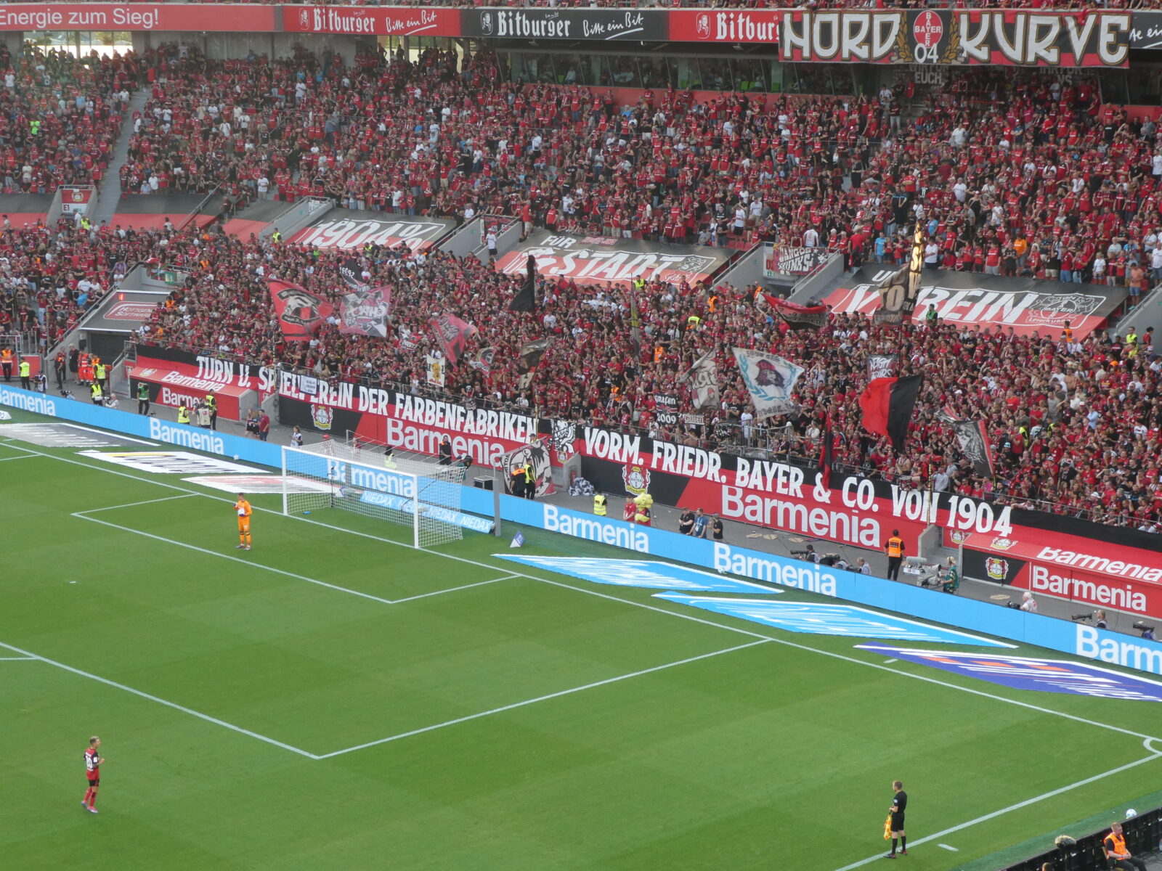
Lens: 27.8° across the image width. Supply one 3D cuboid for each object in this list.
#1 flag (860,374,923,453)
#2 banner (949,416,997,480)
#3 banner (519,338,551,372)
[{"bbox_3d":[10.555,-0.761,79.801,2.083,2.492,0.500,4,11,19],"label":"flag"},{"bbox_3d":[12.599,0.409,75.662,1.500,2.000,0.400,2,10,14],"label":"banner"},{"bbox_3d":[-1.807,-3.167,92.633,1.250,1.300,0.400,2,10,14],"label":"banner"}]

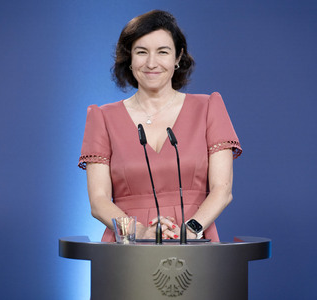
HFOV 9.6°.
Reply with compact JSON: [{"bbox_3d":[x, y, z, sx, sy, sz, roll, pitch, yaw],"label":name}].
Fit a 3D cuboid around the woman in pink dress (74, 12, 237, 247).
[{"bbox_3d":[0.003,0.455,5.460,0.480,1.720,0.400,0,1,3],"label":"woman in pink dress"}]

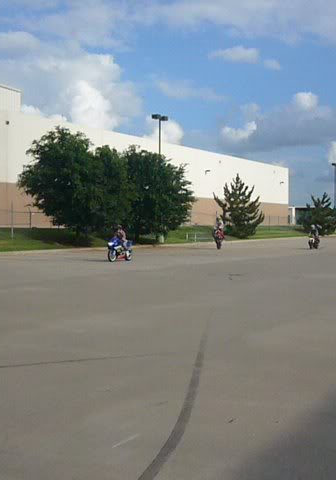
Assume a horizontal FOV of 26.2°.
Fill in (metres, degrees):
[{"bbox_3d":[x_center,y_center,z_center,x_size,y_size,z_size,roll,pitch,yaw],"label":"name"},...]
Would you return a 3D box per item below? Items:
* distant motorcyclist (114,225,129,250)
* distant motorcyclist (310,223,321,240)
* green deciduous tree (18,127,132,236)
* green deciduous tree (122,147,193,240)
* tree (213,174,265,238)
[{"bbox_3d":[-1.864,-0.088,28.900,0.550,1.100,0.750,1,2,30],"label":"distant motorcyclist"},{"bbox_3d":[8.693,-0.501,42.500,0.550,1.050,0.700,1,2,21],"label":"distant motorcyclist"},{"bbox_3d":[-6.093,-3.722,47.500,6.800,7.500,7.400,0,2,0],"label":"green deciduous tree"},{"bbox_3d":[-0.772,-3.418,53.000,5.400,7.000,5.400,0,2,0],"label":"green deciduous tree"},{"bbox_3d":[6.550,-3.113,67.000,4.700,6.000,4.800,0,2,0],"label":"tree"}]

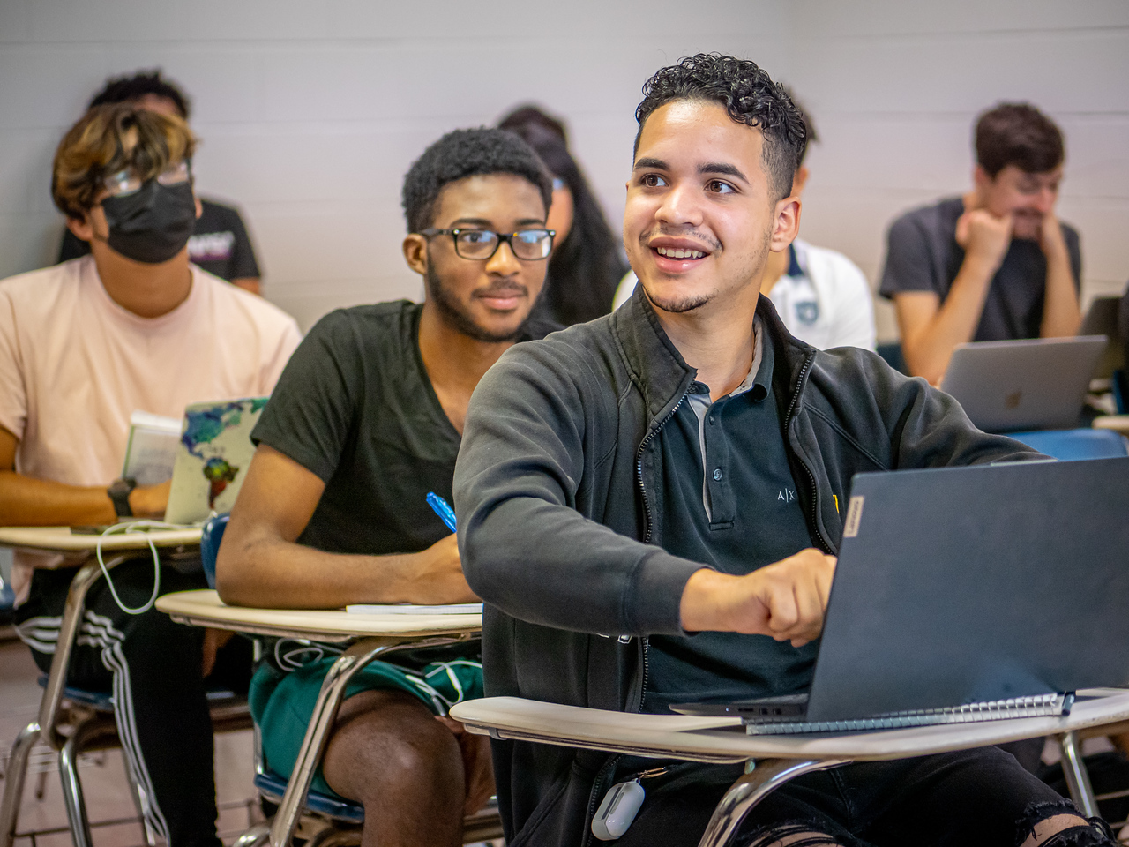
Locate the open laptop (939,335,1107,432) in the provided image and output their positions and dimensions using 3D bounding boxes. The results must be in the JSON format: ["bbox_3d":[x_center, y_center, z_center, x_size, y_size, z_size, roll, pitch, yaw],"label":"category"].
[{"bbox_3d":[0.684,-0.051,4.666,0.305,0.202,0.309,-5,8,-28],"label":"open laptop"}]

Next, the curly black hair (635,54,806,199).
[{"bbox_3d":[0.155,-0.277,2.770,0.170,0.180,0.210,6,1,20],"label":"curly black hair"}]

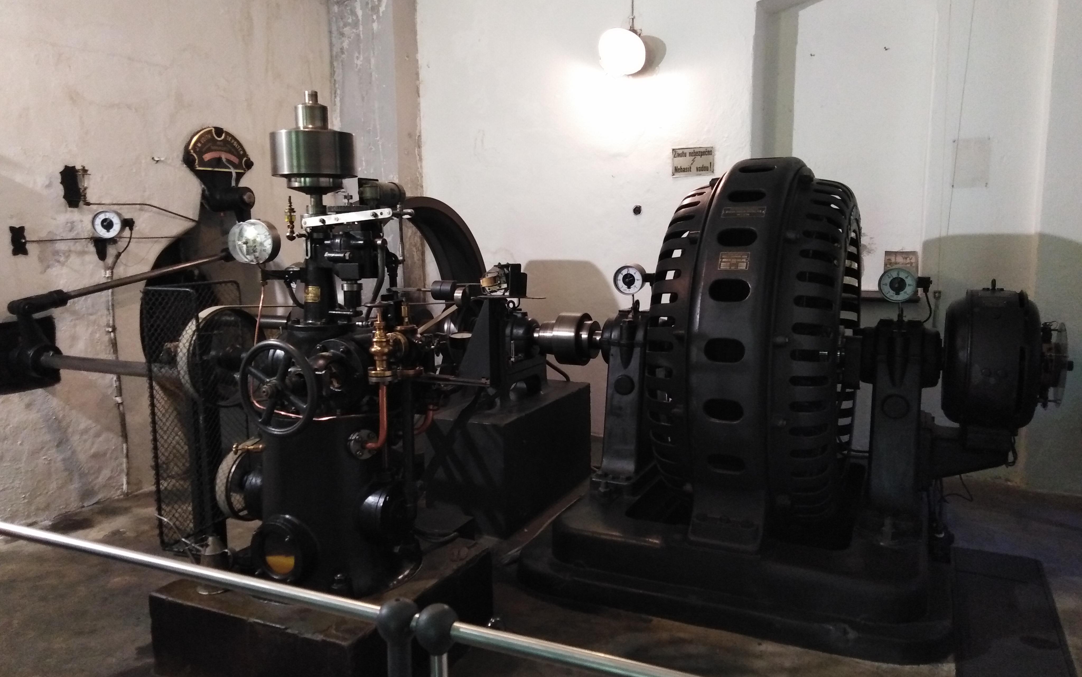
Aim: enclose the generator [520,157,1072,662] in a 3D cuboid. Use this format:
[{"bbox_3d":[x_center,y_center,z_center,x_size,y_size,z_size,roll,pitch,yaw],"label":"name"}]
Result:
[{"bbox_3d":[1.231,0.096,3.895,2.232,1.904,1.936,3,9,26],"label":"generator"}]

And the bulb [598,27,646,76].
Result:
[{"bbox_3d":[0.546,-1.932,5.472,0.280,0.290,0.250,3,9,26],"label":"bulb"}]

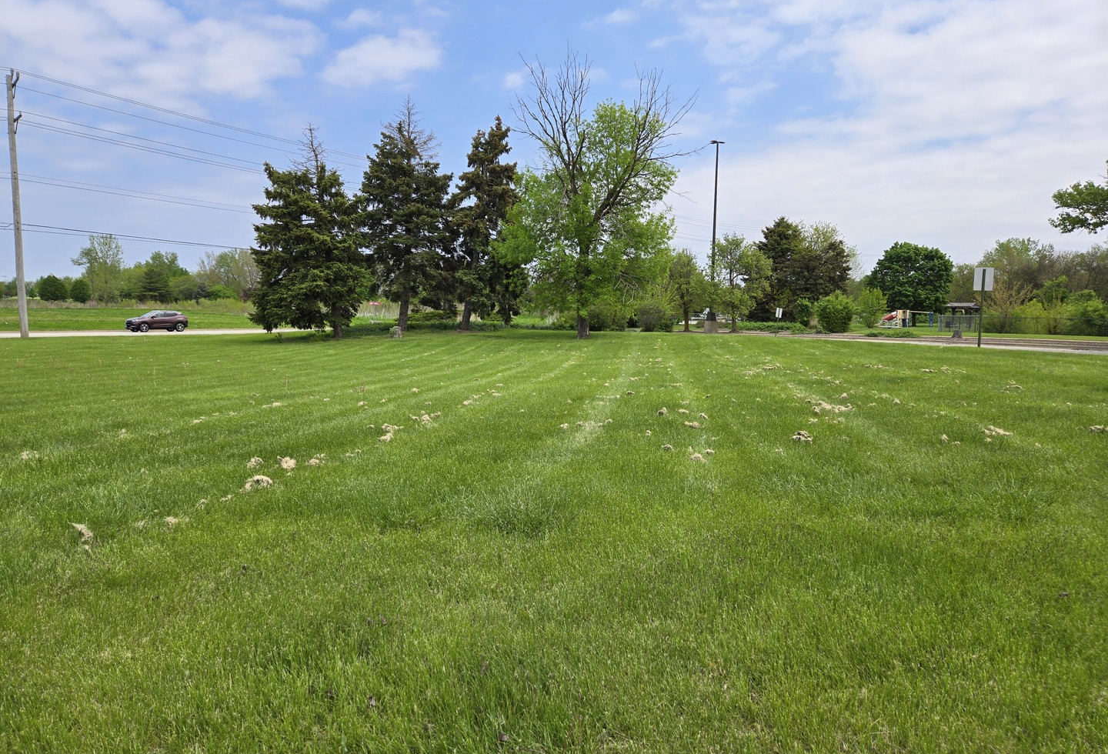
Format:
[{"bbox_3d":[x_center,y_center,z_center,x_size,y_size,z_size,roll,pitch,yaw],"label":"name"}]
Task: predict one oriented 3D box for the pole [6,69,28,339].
[{"bbox_3d":[-30.941,-9.857,42.464,2.400,15.194,0.500,5,7,39],"label":"pole"}]

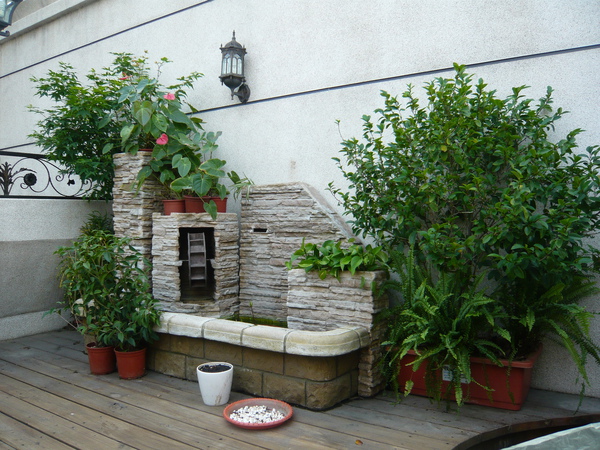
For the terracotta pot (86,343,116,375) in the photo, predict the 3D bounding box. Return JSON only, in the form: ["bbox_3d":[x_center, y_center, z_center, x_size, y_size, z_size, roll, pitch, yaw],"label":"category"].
[{"bbox_3d":[-1.351,0.910,3.318,0.205,0.188,0.205,2,2,32],"label":"terracotta pot"}]

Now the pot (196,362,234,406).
[{"bbox_3d":[-0.483,0.928,2.818,0.209,0.197,0.209,0,2,0],"label":"pot"}]

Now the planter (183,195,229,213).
[{"bbox_3d":[-0.824,-0.171,4.274,0.357,0.173,0.241,0,1,35],"label":"planter"}]

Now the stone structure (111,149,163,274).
[{"bbox_3d":[-1.182,0.236,3.703,0.321,1.514,0.314,2,2,32],"label":"stone structure"}]

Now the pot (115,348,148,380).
[{"bbox_3d":[-1.129,0.913,3.241,0.209,0.190,0.209,0,2,0],"label":"pot"}]

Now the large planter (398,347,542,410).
[{"bbox_3d":[0.980,0.855,2.907,0.766,0.257,0.389,0,1,31],"label":"large planter"}]

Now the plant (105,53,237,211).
[{"bbox_3d":[-1.171,-0.813,4.331,1.103,1.228,0.630,0,1,35],"label":"plant"}]

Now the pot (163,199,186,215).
[{"bbox_3d":[-1.145,-0.152,4.484,0.200,0.163,0.200,0,1,0],"label":"pot"}]

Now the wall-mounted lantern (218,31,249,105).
[{"bbox_3d":[-0.556,-1.363,4.157,0.230,0.592,0.286,2,2,32],"label":"wall-mounted lantern"}]

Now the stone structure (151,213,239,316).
[{"bbox_3d":[-0.968,0.360,4.412,0.892,0.934,0.221,0,1,35],"label":"stone structure"}]

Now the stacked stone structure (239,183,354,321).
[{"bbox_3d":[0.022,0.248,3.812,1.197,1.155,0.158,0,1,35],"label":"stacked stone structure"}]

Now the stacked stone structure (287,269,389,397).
[{"bbox_3d":[0.221,0.630,3.015,0.567,0.714,0.231,0,1,30],"label":"stacked stone structure"}]

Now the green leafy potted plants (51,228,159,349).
[{"bbox_3d":[-1.338,0.430,3.338,0.717,0.784,0.582,0,2,-22],"label":"green leafy potted plants"}]

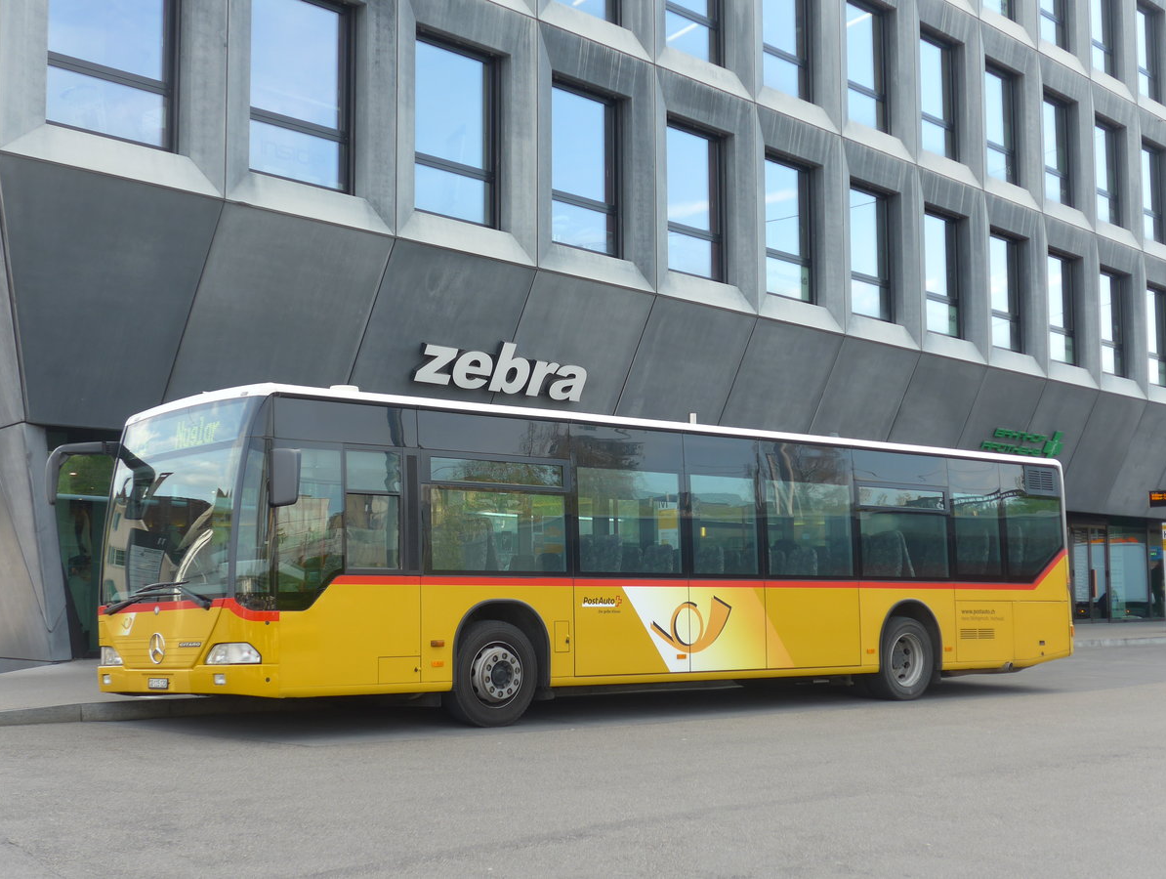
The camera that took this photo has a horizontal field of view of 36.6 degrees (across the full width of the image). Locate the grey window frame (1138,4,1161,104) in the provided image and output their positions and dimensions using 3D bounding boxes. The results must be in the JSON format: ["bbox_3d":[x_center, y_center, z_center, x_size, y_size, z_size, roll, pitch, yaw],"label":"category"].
[{"bbox_3d":[14.639,-10.080,45.857,0.100,2.496,1.872,-5,-7,39],"label":"grey window frame"}]

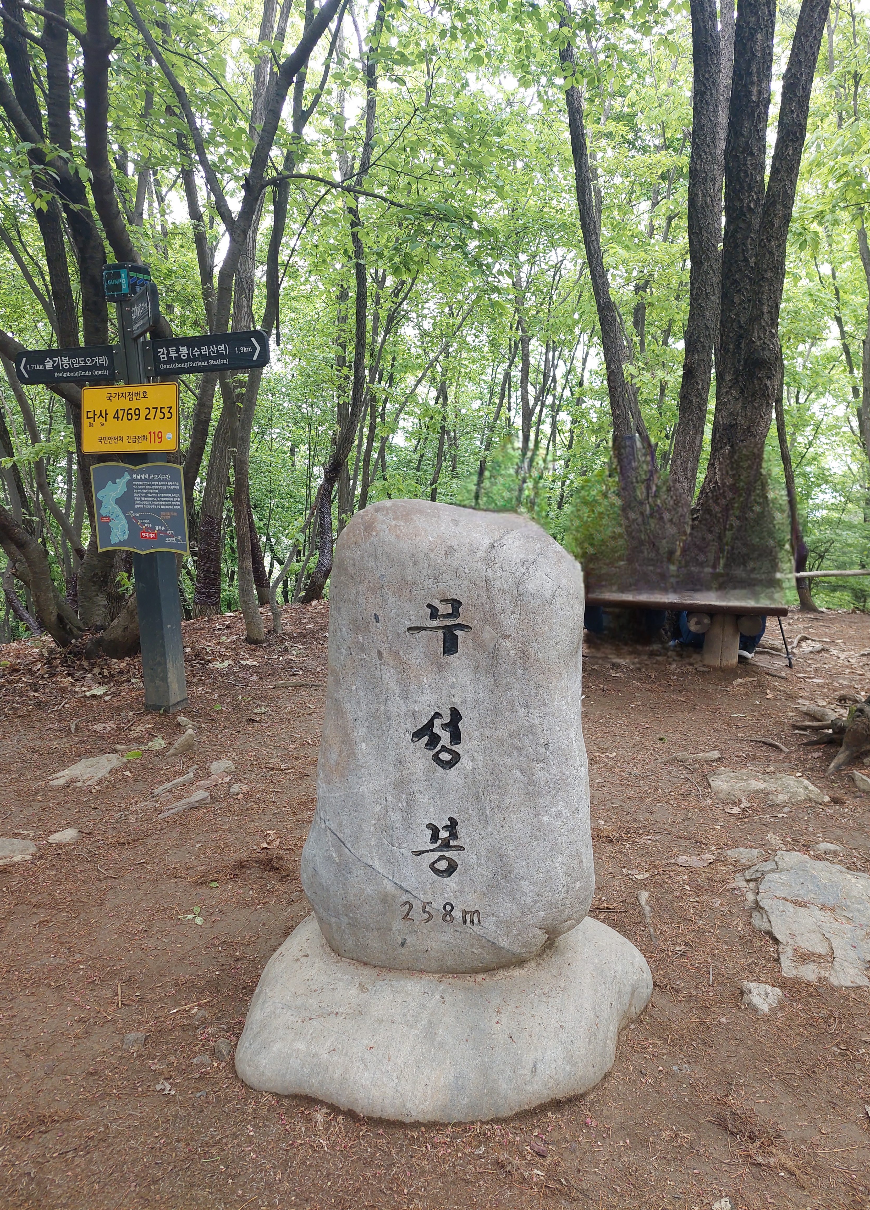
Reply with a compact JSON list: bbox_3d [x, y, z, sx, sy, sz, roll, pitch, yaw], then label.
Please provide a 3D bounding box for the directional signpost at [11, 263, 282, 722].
[{"bbox_3d":[-1.568,-0.584,4.571,1.400,2.370,0.680,2,10,18],"label":"directional signpost"}]

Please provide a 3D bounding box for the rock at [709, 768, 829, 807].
[{"bbox_3d":[1.342,0.730,3.562,0.439,0.090,0.242,-1,9,2],"label":"rock"}]

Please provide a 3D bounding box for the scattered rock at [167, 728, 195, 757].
[{"bbox_3d":[-1.215,0.662,4.261,0.093,0.090,0.229,1,10,16],"label":"scattered rock"}]

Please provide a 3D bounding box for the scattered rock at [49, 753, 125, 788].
[{"bbox_3d":[-1.578,0.740,3.959,0.254,0.070,0.304,0,9,8],"label":"scattered rock"}]

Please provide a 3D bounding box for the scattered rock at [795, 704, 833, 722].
[{"bbox_3d":[1.988,0.560,4.541,0.176,0.080,0.080,5,11,34],"label":"scattered rock"}]

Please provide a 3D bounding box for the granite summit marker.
[{"bbox_3d":[0.029,0.403,2.082,0.980,1.290,0.720,-1,9,0],"label":"granite summit marker"}]

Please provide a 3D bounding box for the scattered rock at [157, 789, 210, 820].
[{"bbox_3d":[-1.003,0.804,3.519,0.090,0.060,0.237,7,12,41],"label":"scattered rock"}]

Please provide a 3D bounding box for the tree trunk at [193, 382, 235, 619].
[{"bbox_3d":[-2.073,-1.035,8.058,0.380,2.250,0.340,-1,9,0],"label":"tree trunk"}]

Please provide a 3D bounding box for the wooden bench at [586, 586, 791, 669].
[{"bbox_3d":[1.496,0.136,6.085,1.800,0.420,0.500,3,10,25],"label":"wooden bench"}]

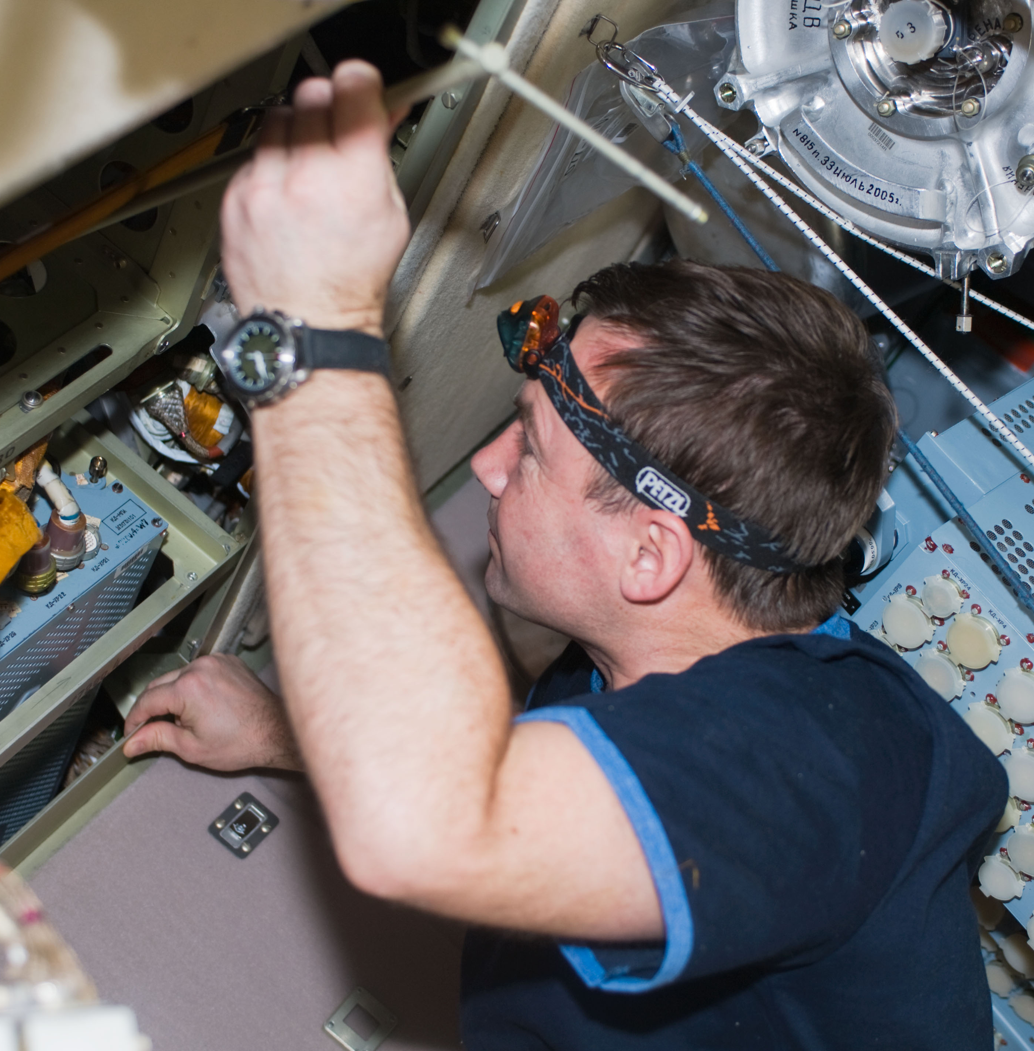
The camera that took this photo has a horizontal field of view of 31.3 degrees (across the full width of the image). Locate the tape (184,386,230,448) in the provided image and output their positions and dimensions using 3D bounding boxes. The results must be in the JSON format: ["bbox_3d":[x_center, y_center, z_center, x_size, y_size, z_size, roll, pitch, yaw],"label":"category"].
[{"bbox_3d":[-0.287,-0.100,1.700,0.038,0.055,0.045,32,6,-12],"label":"tape"}]

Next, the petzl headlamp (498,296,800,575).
[{"bbox_3d":[0.090,-0.042,1.060,0.240,0.055,0.165,37,16,-4],"label":"petzl headlamp"}]

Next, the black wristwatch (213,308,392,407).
[{"bbox_3d":[-0.100,-0.077,0.890,0.070,0.046,0.068,7,1,41],"label":"black wristwatch"}]

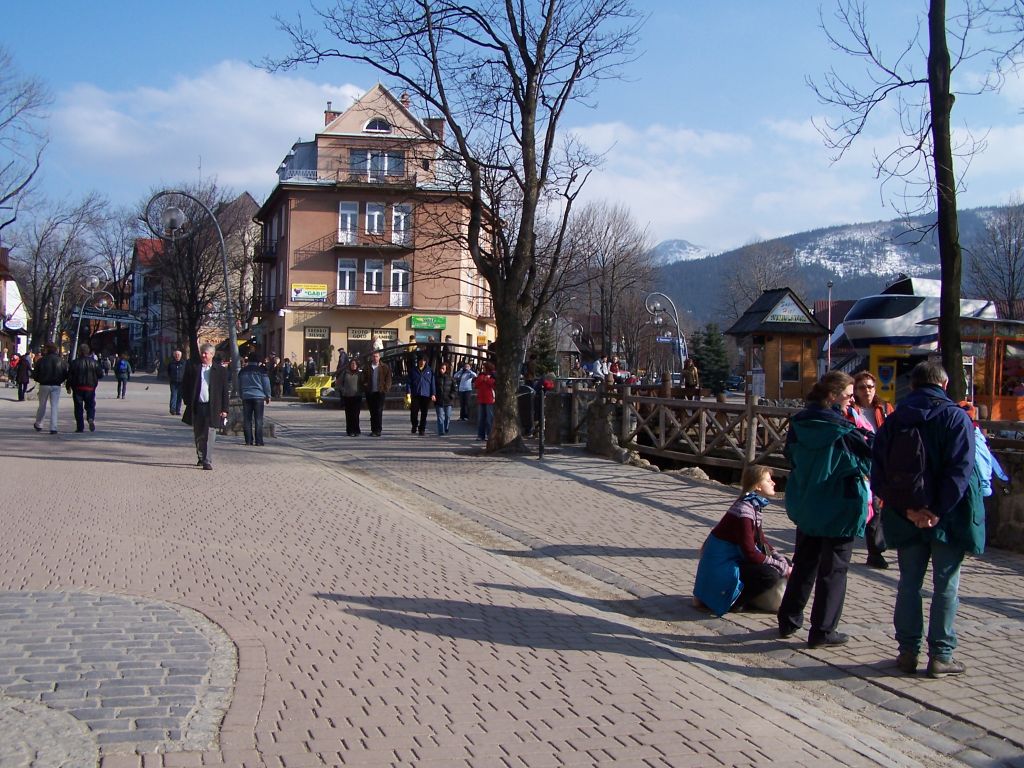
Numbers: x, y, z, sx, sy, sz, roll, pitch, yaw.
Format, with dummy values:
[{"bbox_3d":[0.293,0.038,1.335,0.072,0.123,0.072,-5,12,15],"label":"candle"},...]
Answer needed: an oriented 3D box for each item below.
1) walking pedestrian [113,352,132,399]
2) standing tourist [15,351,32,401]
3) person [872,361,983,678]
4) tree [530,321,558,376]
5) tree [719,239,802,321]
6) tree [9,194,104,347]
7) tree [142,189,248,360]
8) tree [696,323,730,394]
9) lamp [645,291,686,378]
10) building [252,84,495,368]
[{"bbox_3d":[-14.720,-0.290,42.500,0.600,1.740,0.500,2,-1,-19],"label":"walking pedestrian"},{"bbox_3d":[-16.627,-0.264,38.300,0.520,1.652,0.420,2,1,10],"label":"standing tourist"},{"bbox_3d":[2.305,0.737,6.250,0.580,1.724,0.500,2,1,40],"label":"person"},{"bbox_3d":[1.450,-1.100,51.000,1.600,3.600,1.600,1,-1,0],"label":"tree"},{"bbox_3d":[19.976,-5.564,90.000,7.000,12.170,7.000,1,1,0],"label":"tree"},{"bbox_3d":[-22.742,-4.758,56.000,4.800,9.500,4.800,1,0,0],"label":"tree"},{"bbox_3d":[-11.863,-3.456,42.000,3.900,7.900,3.900,1,0,0],"label":"tree"},{"bbox_3d":[11.415,-1.438,64.000,2.200,4.128,2.200,1,1,0],"label":"tree"},{"bbox_3d":[6.680,-1.580,49.000,1.750,4.800,0.500,1,-1,0],"label":"lamp"},{"bbox_3d":[-7.600,-7.500,62.000,13.200,15.700,10.300,1,-1,-5],"label":"building"}]

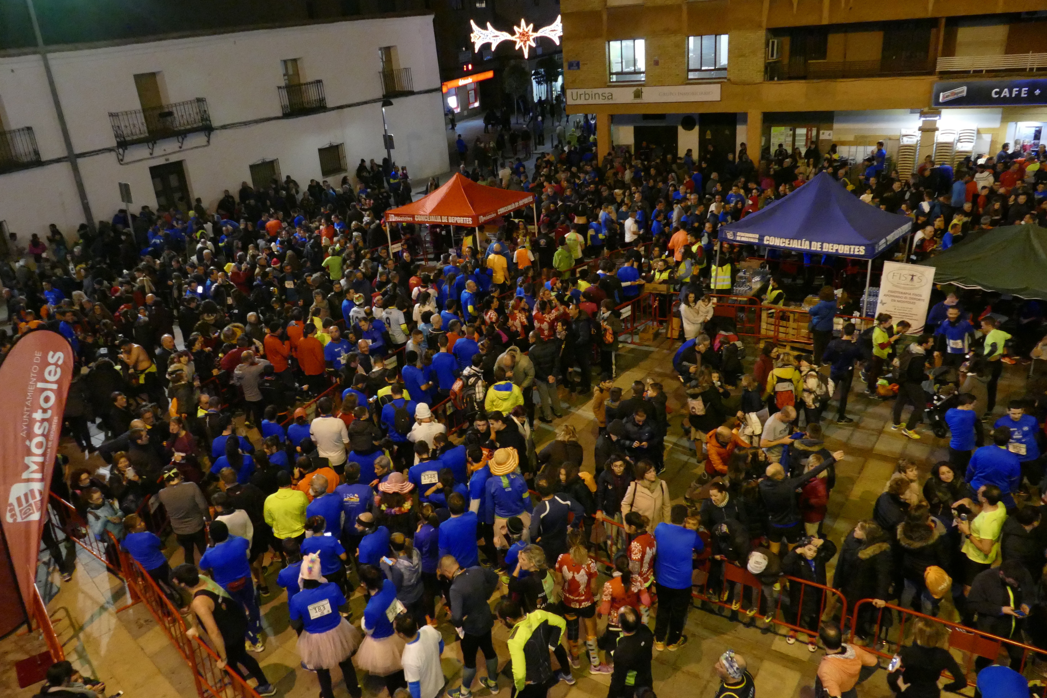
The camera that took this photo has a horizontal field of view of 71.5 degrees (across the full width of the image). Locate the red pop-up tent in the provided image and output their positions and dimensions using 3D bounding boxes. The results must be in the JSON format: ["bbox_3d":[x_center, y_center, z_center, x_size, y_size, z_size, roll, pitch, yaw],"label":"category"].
[{"bbox_3d":[-1.623,-3.340,19.685,2.880,2.820,2.850,10,28,29],"label":"red pop-up tent"}]

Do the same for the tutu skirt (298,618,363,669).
[{"bbox_3d":[-1.937,2.888,7.249,0.630,0.370,0.560,-11,25,-15],"label":"tutu skirt"}]

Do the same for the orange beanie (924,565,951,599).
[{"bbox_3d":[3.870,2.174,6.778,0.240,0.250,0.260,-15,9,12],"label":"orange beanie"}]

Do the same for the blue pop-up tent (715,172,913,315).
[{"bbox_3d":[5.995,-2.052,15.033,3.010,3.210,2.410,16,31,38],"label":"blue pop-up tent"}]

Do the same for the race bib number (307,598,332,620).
[{"bbox_3d":[-1.993,2.546,7.115,0.205,0.155,0.012,-14,6,-20],"label":"race bib number"}]

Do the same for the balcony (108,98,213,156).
[{"bbox_3d":[-11.662,-7.246,23.627,0.570,1.300,2.990,13,30,34],"label":"balcony"}]

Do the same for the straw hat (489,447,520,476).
[{"bbox_3d":[-0.230,1.316,8.534,0.380,0.160,0.380,-4,32,0],"label":"straw hat"}]

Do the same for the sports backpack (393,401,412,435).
[{"bbox_3d":[-1.748,0.992,10.496,0.270,0.450,0.170,-8,24,-7],"label":"sports backpack"}]

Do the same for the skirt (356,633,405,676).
[{"bbox_3d":[-1.361,2.914,7.094,0.590,0.360,0.550,-4,24,2],"label":"skirt"}]

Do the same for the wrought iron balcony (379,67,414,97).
[{"bbox_3d":[-5.469,-11.409,31.205,0.430,1.030,1.570,13,30,34],"label":"wrought iron balcony"}]

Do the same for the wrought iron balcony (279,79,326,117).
[{"bbox_3d":[-8.371,-9.529,27.671,0.450,1.070,1.770,13,30,34],"label":"wrought iron balcony"}]

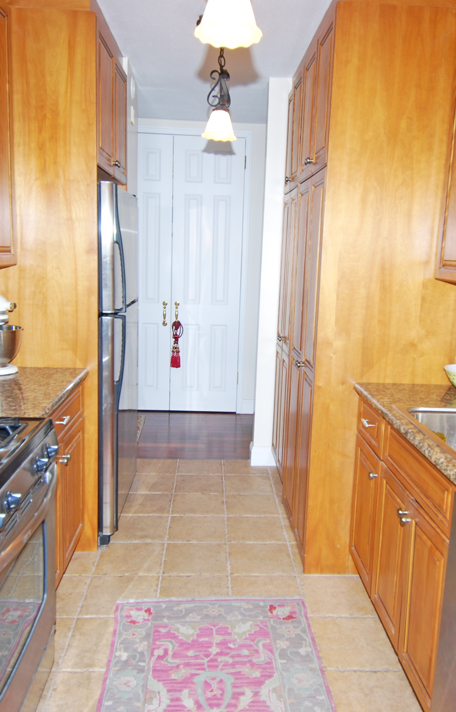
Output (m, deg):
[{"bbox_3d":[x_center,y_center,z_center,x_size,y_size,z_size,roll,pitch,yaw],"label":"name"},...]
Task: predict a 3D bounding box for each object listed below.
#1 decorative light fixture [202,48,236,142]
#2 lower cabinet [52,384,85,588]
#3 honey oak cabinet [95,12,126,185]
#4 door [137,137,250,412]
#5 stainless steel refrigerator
[{"bbox_3d":[-0.038,-1.377,2.917,0.190,0.505,0.190,1,10,-2],"label":"decorative light fixture"},{"bbox_3d":[-0.993,0.597,2.321,0.625,0.883,0.795,1,10,-2],"label":"lower cabinet"},{"bbox_3d":[-0.922,-1.229,2.832,0.700,0.620,0.855,1,10,-2],"label":"honey oak cabinet"},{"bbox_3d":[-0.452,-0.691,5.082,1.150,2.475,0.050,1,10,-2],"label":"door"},{"bbox_3d":[-0.902,0.015,3.055,0.780,1.775,0.780,1,10,-2],"label":"stainless steel refrigerator"}]

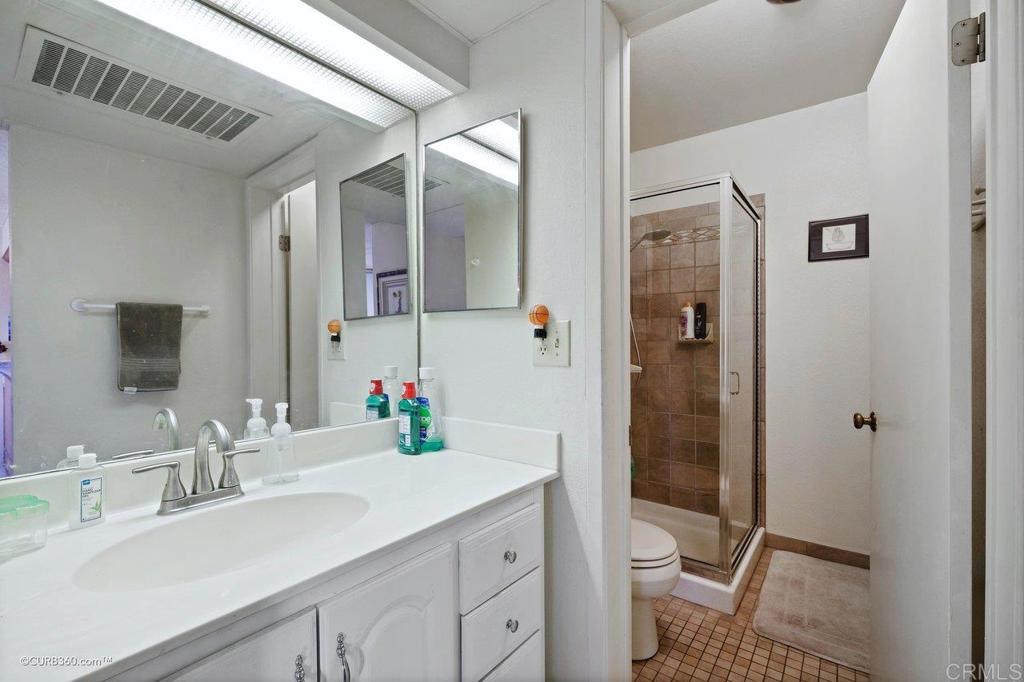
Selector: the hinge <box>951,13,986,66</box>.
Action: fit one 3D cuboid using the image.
[{"bbox_3d":[0.855,-0.565,0.800,0.050,0.088,0.020,0,-1,29],"label":"hinge"}]

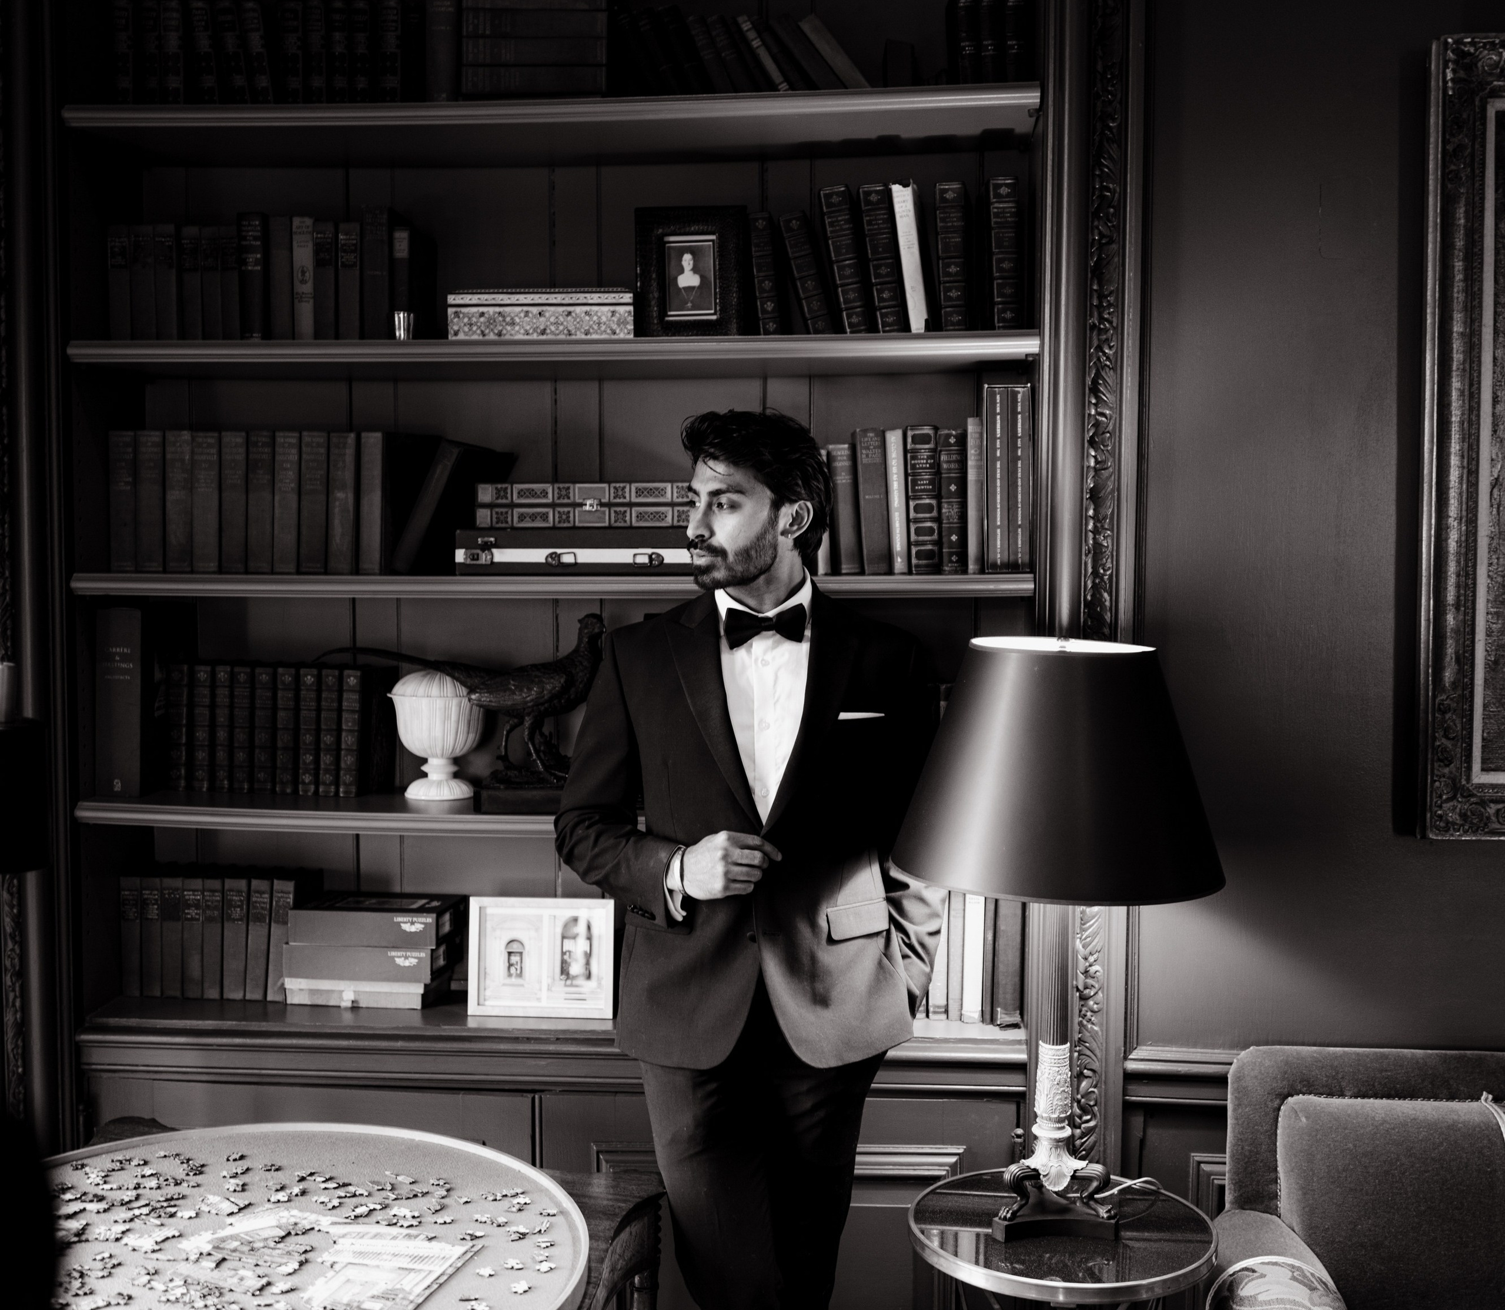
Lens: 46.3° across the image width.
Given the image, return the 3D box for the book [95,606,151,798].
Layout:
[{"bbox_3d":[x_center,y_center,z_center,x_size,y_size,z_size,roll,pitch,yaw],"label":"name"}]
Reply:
[{"bbox_3d":[-1.049,0.074,3.048,0.082,0.317,0.230,0,3,4],"label":"book"}]

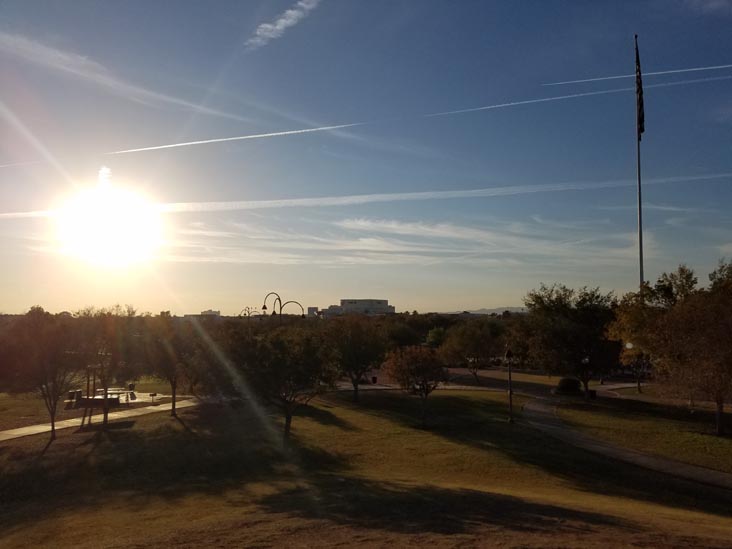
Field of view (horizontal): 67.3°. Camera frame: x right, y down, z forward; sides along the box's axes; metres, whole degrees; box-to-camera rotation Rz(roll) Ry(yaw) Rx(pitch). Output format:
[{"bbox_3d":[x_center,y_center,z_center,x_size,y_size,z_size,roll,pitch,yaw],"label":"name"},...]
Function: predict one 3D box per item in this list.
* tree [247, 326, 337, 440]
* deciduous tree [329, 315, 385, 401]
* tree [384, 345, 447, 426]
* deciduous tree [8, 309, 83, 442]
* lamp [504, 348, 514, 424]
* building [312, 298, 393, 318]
[{"bbox_3d":[-4.404,6.443,32.500,5.320,6.760,5.202,0,-5,0],"label":"tree"},{"bbox_3d":[-0.819,8.194,53.000,5.591,8.316,5.591,0,-5,0],"label":"deciduous tree"},{"bbox_3d":[3.331,7.470,37.000,4.172,5.536,4.172,0,-5,0],"label":"tree"},{"bbox_3d":[-19.820,6.060,34.000,4.576,8.189,4.576,0,-5,0],"label":"deciduous tree"},{"bbox_3d":[9.527,7.319,36.500,0.500,5.028,0.500,0,-5,0],"label":"lamp"},{"bbox_3d":[-13.808,38.900,558.856,84.031,29.000,45.000,0,-5,0],"label":"building"}]

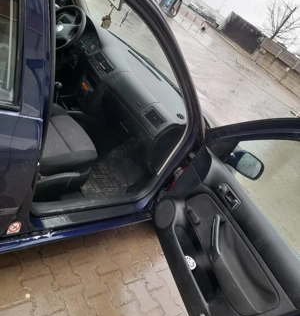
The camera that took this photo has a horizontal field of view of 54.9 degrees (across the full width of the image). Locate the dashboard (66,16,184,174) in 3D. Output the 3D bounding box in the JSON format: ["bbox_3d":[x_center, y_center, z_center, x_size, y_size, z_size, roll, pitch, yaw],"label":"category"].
[{"bbox_3d":[-0.268,-0.519,2.021,0.480,0.530,1.420,1,42,-49],"label":"dashboard"}]

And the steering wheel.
[{"bbox_3d":[-0.578,-0.851,1.928,0.380,0.380,0.110,51,3,29],"label":"steering wheel"}]

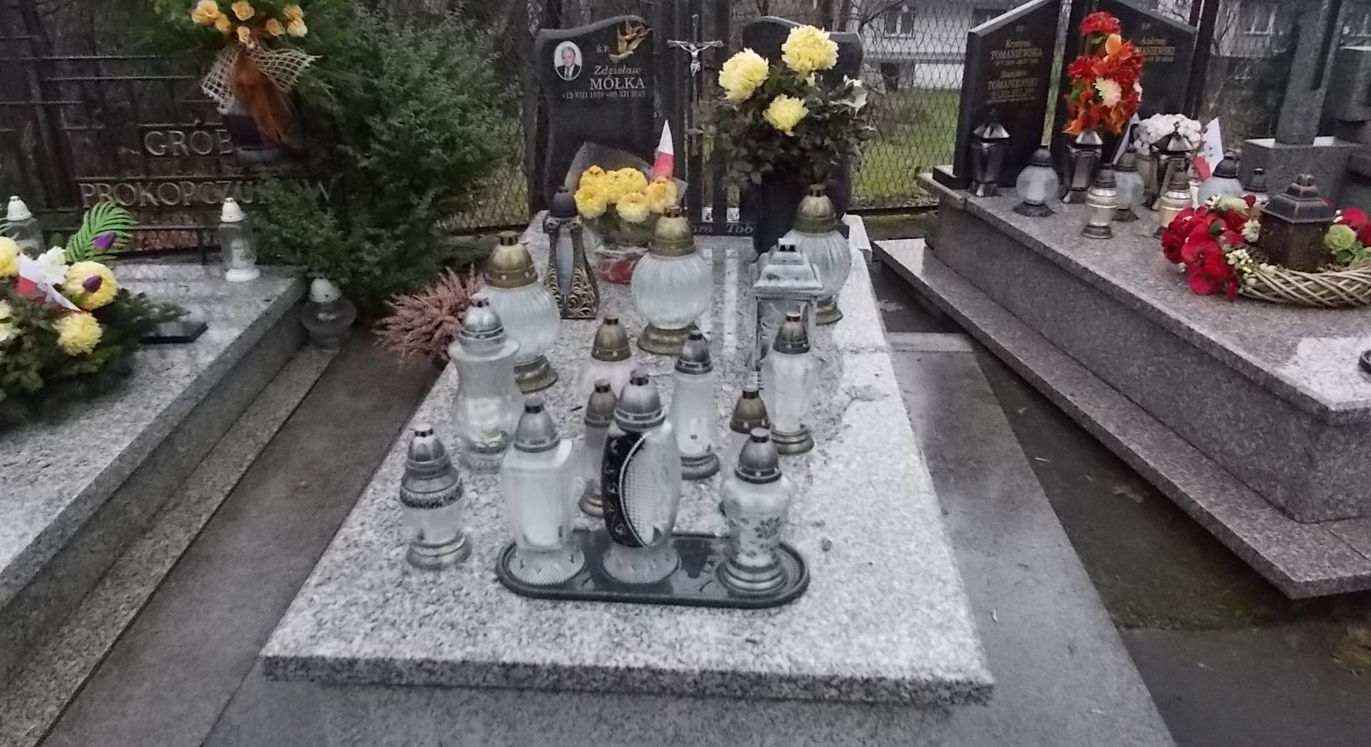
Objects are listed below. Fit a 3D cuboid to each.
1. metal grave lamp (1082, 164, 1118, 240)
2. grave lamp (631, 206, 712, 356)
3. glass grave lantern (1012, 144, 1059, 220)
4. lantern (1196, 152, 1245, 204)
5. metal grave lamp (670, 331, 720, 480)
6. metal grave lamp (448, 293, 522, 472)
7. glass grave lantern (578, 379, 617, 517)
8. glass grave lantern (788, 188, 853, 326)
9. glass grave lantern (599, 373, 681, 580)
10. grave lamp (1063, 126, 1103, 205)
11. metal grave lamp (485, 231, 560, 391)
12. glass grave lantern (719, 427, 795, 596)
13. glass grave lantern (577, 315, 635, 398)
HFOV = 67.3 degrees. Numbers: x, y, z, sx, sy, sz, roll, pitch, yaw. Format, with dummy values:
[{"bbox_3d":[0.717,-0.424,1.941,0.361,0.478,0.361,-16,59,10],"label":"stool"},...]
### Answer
[{"bbox_3d":[1.308,-0.539,3.205,0.102,0.224,0.102,1,25,3],"label":"metal grave lamp"},{"bbox_3d":[-0.039,-0.231,2.478,0.197,0.346,0.197,1,25,3],"label":"grave lamp"},{"bbox_3d":[1.131,-0.621,3.304,0.137,0.210,0.137,-6,26,-11],"label":"glass grave lantern"},{"bbox_3d":[1.648,-0.567,3.140,0.141,0.215,0.141,-5,25,-10],"label":"lantern"},{"bbox_3d":[0.026,0.056,1.927,0.091,0.289,0.091,1,25,3],"label":"metal grave lamp"},{"bbox_3d":[-0.350,0.010,1.818,0.129,0.306,0.129,1,25,3],"label":"metal grave lamp"},{"bbox_3d":[-0.146,0.126,1.826,0.091,0.250,0.091,1,25,3],"label":"glass grave lantern"},{"bbox_3d":[0.322,-0.283,2.430,0.151,0.311,0.151,1,25,3],"label":"glass grave lantern"},{"bbox_3d":[-0.070,0.151,1.586,0.124,0.331,0.118,-11,27,-23],"label":"glass grave lantern"},{"bbox_3d":[1.321,-0.692,3.429,0.127,0.230,0.127,-6,26,-11],"label":"grave lamp"},{"bbox_3d":[-0.376,-0.142,2.251,0.199,0.334,0.199,1,24,3],"label":"metal grave lamp"},{"bbox_3d":[0.112,0.201,1.571,0.115,0.253,0.115,1,24,3],"label":"glass grave lantern"},{"bbox_3d":[-0.128,0.023,1.842,0.119,0.259,0.119,1,25,3],"label":"glass grave lantern"}]

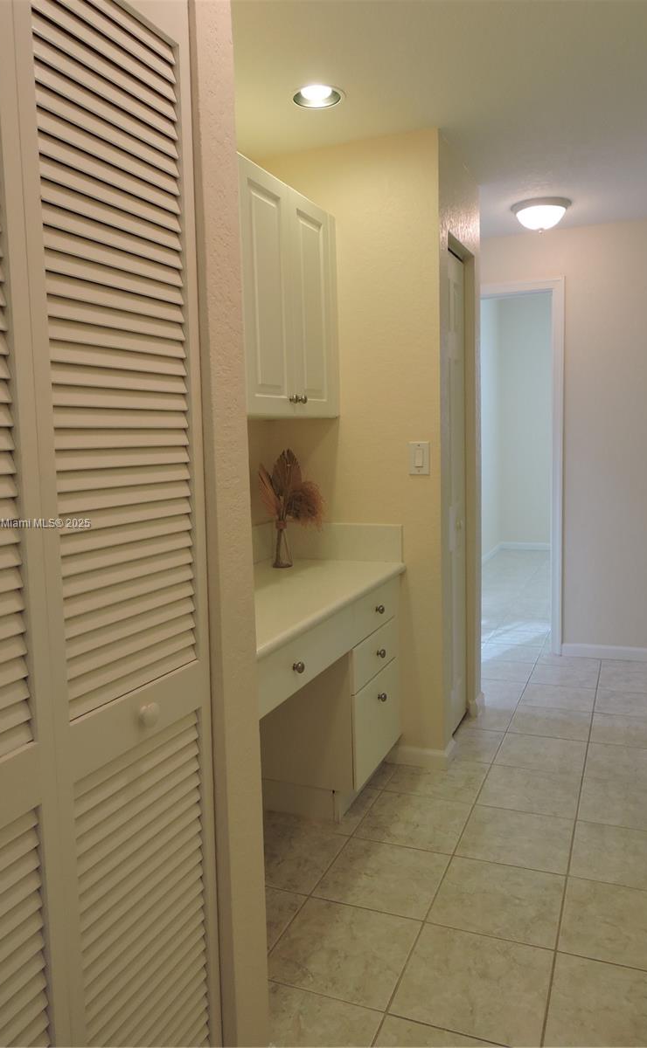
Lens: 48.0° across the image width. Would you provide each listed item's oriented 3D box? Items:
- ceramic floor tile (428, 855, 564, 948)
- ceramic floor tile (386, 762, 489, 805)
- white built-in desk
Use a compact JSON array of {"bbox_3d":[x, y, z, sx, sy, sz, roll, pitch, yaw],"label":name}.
[{"bbox_3d":[0.496,1.060,2.052,0.334,0.010,0.334,0,7,23],"label":"ceramic floor tile"},{"bbox_3d":[0.449,0.976,2.794,0.331,0.010,0.331,0,7,23],"label":"ceramic floor tile"},{"bbox_3d":[-0.197,0.562,2.342,0.580,0.964,1.360,0,7,23],"label":"white built-in desk"}]

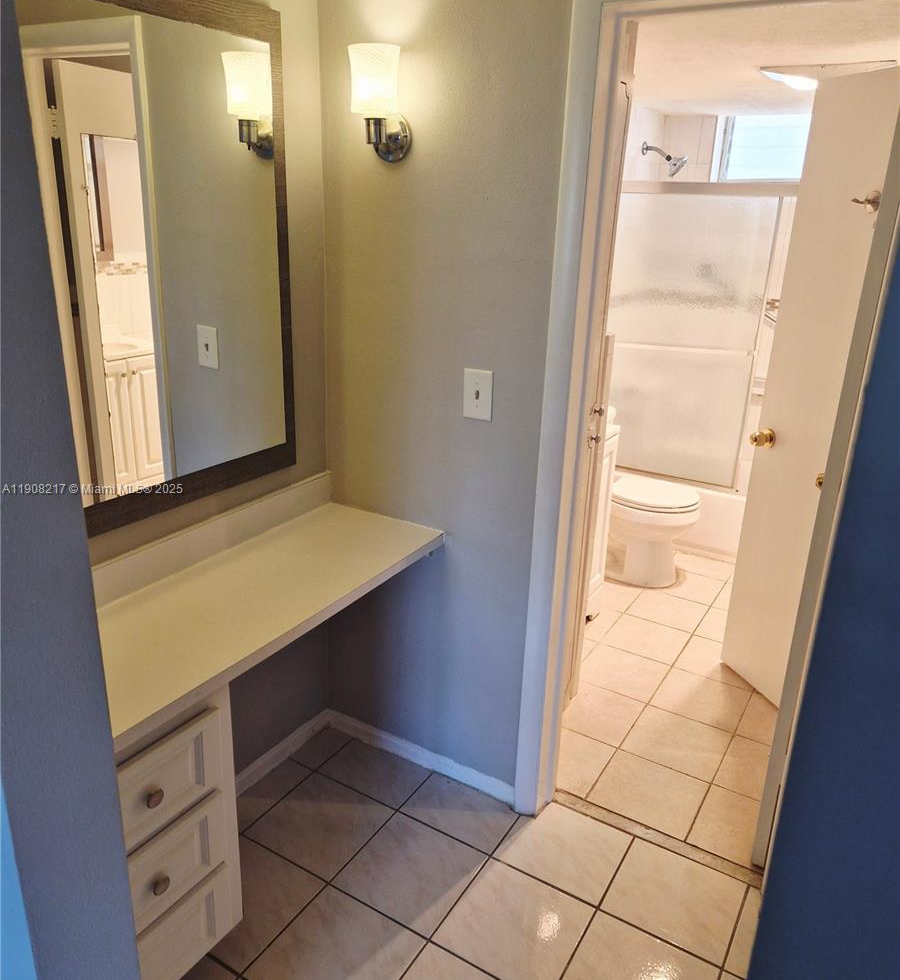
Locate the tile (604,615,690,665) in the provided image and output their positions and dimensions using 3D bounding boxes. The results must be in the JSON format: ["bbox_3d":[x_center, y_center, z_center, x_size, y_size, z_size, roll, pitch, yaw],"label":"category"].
[{"bbox_3d":[0.814,0.619,3.297,0.299,0.010,0.297,13,23,29],"label":"tile"}]

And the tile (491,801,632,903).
[{"bbox_3d":[0.316,0.984,2.189,0.301,0.010,0.284,14,23,28],"label":"tile"}]

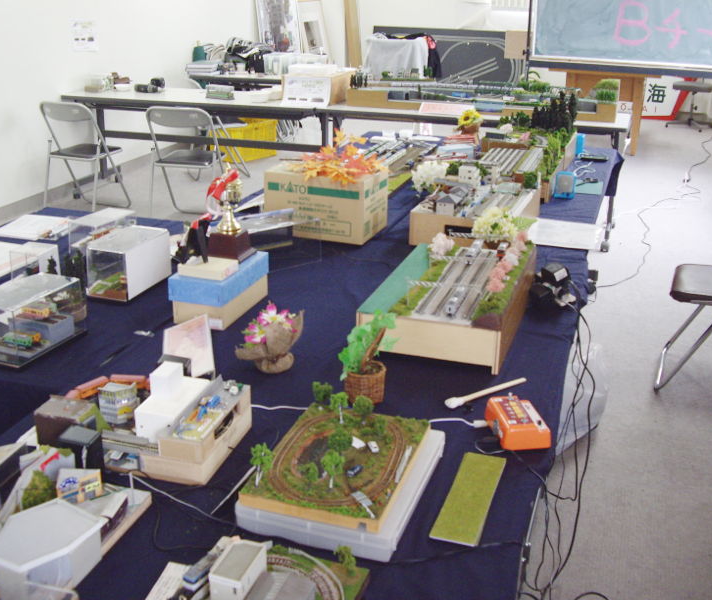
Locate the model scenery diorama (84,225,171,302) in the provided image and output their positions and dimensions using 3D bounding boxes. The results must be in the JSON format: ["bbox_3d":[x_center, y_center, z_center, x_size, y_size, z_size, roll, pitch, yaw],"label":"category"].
[{"bbox_3d":[-0.590,-0.096,2.285,0.117,0.120,0.215,7,22,17],"label":"model scenery diorama"}]

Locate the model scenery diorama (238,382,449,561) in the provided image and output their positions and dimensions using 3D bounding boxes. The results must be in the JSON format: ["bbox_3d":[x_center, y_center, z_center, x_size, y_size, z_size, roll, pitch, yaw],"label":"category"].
[{"bbox_3d":[-0.014,0.245,1.372,0.234,0.130,0.310,7,21,16],"label":"model scenery diorama"}]

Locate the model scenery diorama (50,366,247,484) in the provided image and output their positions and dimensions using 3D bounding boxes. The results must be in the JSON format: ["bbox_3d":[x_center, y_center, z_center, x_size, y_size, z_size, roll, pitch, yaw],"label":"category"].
[{"bbox_3d":[-0.356,0.190,1.519,0.300,0.125,0.208,6,21,15],"label":"model scenery diorama"}]

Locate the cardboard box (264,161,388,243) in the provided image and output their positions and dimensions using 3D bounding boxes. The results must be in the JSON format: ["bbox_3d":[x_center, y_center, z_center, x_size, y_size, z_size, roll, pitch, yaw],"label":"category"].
[{"bbox_3d":[-0.091,-0.321,2.825,0.333,0.197,0.228,8,22,20],"label":"cardboard box"}]

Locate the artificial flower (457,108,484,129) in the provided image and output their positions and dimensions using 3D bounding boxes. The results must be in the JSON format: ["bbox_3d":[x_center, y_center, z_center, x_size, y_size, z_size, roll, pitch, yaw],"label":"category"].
[{"bbox_3d":[0.575,-0.895,4.352,0.135,0.115,0.120,10,23,23],"label":"artificial flower"}]

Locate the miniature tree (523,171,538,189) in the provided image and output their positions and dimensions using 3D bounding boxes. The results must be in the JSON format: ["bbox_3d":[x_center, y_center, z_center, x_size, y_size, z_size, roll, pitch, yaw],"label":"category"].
[{"bbox_3d":[0.598,-0.410,2.998,0.055,0.057,0.055,7,22,16],"label":"miniature tree"}]

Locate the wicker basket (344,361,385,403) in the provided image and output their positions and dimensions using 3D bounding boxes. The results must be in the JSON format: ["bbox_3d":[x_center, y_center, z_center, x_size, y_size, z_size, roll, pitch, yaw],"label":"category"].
[{"bbox_3d":[0.018,0.160,1.698,0.077,0.062,0.077,0,21,0],"label":"wicker basket"}]

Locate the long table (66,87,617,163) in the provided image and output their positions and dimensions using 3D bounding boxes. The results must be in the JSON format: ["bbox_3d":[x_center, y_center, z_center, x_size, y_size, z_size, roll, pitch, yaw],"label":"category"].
[{"bbox_3d":[-0.154,-0.898,5.626,3.600,0.700,0.460,7,22,16],"label":"long table"}]

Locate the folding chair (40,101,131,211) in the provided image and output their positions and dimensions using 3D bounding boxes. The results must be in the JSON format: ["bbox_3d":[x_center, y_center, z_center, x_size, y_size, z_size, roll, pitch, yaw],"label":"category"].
[{"bbox_3d":[-1.786,-0.953,5.831,0.420,0.730,0.450,8,22,20],"label":"folding chair"}]

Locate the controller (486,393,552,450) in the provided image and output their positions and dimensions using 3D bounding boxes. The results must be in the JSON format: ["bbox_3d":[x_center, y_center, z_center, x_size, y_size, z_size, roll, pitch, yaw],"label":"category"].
[{"bbox_3d":[0.299,0.221,1.612,0.088,0.047,0.120,-1,21,-6],"label":"controller"}]

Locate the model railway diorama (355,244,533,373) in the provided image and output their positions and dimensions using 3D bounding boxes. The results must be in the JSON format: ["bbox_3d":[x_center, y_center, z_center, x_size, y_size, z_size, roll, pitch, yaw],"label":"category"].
[{"bbox_3d":[0.245,-0.018,2.151,0.311,0.112,0.620,7,22,16],"label":"model railway diorama"}]

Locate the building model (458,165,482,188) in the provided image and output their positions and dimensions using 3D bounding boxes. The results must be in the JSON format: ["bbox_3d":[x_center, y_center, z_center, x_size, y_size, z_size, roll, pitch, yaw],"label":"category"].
[{"bbox_3d":[0.392,-0.420,2.964,0.075,0.070,0.055,7,21,16],"label":"building model"}]

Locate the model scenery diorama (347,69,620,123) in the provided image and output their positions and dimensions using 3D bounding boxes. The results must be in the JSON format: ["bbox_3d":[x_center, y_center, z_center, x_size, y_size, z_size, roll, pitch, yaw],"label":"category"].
[{"bbox_3d":[0.750,-1.238,5.308,1.620,0.180,0.330,8,22,19],"label":"model scenery diorama"}]

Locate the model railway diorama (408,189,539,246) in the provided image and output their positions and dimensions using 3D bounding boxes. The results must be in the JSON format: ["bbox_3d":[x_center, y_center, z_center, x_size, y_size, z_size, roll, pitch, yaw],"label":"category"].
[{"bbox_3d":[0.396,-0.281,2.842,0.335,0.120,0.460,7,22,16],"label":"model railway diorama"}]

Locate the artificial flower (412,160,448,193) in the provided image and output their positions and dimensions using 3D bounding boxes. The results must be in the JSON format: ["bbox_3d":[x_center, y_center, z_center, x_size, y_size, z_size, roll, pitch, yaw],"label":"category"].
[{"bbox_3d":[0.247,-0.404,2.880,0.108,0.100,0.100,7,21,16],"label":"artificial flower"}]

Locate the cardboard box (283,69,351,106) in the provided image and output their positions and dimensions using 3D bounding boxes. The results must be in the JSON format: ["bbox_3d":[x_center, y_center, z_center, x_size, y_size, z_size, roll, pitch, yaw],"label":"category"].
[{"bbox_3d":[-0.235,-1.373,5.643,0.330,0.165,0.430,7,22,17],"label":"cardboard box"}]

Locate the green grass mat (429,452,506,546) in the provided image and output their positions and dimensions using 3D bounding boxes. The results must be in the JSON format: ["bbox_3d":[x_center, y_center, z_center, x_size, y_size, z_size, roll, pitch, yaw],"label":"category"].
[{"bbox_3d":[0.182,0.307,1.384,0.068,0.007,0.253,7,21,16],"label":"green grass mat"}]

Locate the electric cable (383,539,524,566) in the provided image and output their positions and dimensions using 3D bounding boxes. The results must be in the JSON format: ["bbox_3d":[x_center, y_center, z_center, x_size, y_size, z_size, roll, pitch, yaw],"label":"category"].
[{"bbox_3d":[0.143,0.358,1.249,0.204,0.006,0.020,-4,21,-13],"label":"electric cable"}]

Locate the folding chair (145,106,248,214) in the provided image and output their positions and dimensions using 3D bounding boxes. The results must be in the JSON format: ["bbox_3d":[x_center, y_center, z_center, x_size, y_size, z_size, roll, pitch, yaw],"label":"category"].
[{"bbox_3d":[-0.989,-0.853,5.411,0.450,0.750,0.480,3,21,6],"label":"folding chair"}]

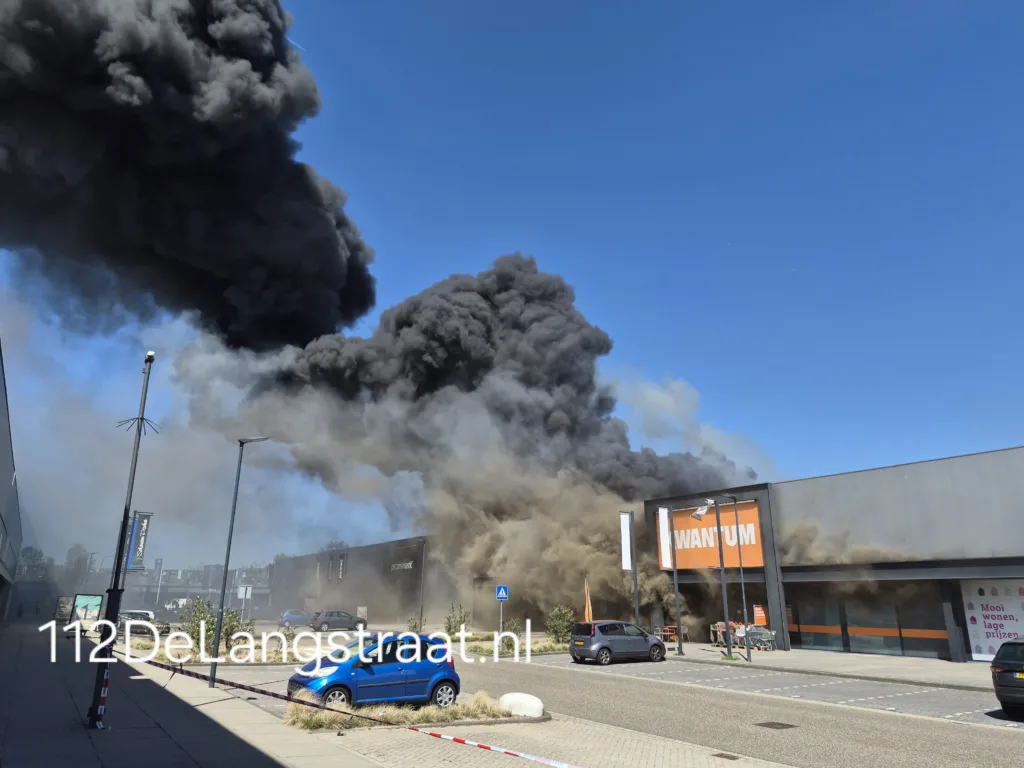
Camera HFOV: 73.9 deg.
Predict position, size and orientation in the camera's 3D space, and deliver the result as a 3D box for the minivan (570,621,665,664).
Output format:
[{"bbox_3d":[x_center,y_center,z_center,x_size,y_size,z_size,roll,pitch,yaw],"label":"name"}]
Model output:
[{"bbox_3d":[4.393,10.552,27.914,4.090,1.550,1.690,10,-20,-27],"label":"minivan"}]

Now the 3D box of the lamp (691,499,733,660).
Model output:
[{"bbox_3d":[8.469,8.131,28.725,1.600,6.520,0.350,12,-21,-32],"label":"lamp"}]

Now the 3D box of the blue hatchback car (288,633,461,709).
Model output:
[{"bbox_3d":[-2.888,5.976,14.185,3.430,1.470,1.640,11,-20,-29],"label":"blue hatchback car"}]

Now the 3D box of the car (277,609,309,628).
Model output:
[{"bbox_3d":[-18.671,20.619,60.113,3.800,1.470,1.680,11,-20,-29],"label":"car"}]

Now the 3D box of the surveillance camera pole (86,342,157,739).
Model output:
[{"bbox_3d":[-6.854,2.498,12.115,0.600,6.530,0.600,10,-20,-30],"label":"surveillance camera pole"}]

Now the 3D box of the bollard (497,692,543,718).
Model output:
[{"bbox_3d":[0.187,6.397,13.649,0.570,0.385,1.120,12,-21,-32],"label":"bollard"}]

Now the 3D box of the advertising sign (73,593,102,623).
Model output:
[{"bbox_3d":[-19.584,10.637,31.351,1.300,1.830,0.450,11,-20,-32],"label":"advertising sign"}]

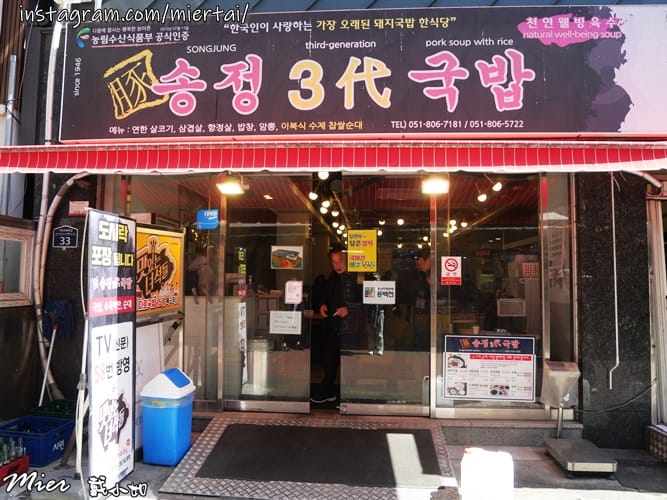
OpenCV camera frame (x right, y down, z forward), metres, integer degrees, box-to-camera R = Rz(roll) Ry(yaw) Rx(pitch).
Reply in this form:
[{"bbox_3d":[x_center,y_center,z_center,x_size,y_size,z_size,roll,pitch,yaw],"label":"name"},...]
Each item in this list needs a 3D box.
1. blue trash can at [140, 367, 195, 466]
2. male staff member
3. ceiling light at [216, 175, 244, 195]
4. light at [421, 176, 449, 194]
[{"bbox_3d":[-1.325,1.311,3.660,0.360,0.700,0.270,0,-4,13],"label":"blue trash can"},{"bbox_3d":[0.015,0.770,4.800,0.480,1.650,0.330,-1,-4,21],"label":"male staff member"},{"bbox_3d":[-0.920,-0.582,4.130,0.215,0.120,0.170,0,-3,5],"label":"ceiling light"},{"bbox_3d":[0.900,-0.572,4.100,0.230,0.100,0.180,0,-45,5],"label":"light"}]

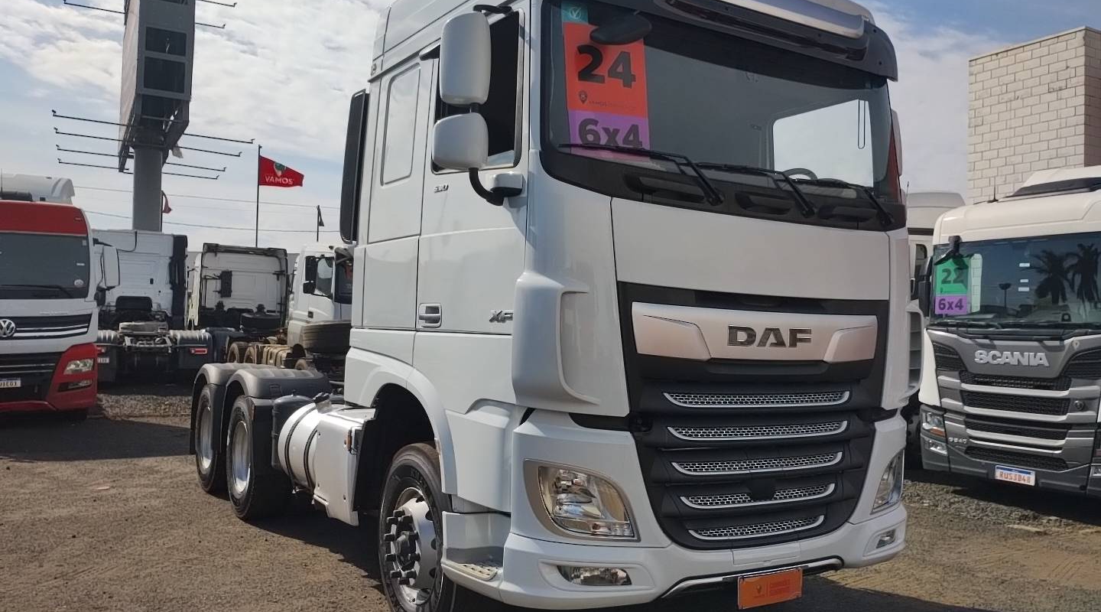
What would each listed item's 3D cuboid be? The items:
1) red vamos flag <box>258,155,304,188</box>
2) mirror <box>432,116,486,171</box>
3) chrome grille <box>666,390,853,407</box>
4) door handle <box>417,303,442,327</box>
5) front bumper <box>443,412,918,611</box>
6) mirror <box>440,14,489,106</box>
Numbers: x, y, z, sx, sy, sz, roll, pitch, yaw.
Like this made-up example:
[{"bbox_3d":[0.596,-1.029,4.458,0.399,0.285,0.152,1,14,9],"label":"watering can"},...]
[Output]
[{"bbox_3d":[-8.464,-4.232,28.000,1.420,1.000,0.200,2,-1,-9],"label":"red vamos flag"},{"bbox_3d":[-0.358,-0.650,3.552,0.220,0.235,0.120,3,-1,-23],"label":"mirror"},{"bbox_3d":[0.973,0.410,3.991,1.150,0.073,0.060,3,-2,-33],"label":"chrome grille"},{"bbox_3d":[-0.565,0.042,4.165,0.045,0.108,0.215,3,-2,-33],"label":"door handle"},{"bbox_3d":[0.763,0.860,4.283,2.460,0.740,0.780,3,-2,-33],"label":"front bumper"},{"bbox_3d":[-0.341,-0.983,3.551,0.205,0.380,0.115,3,-1,-23],"label":"mirror"}]

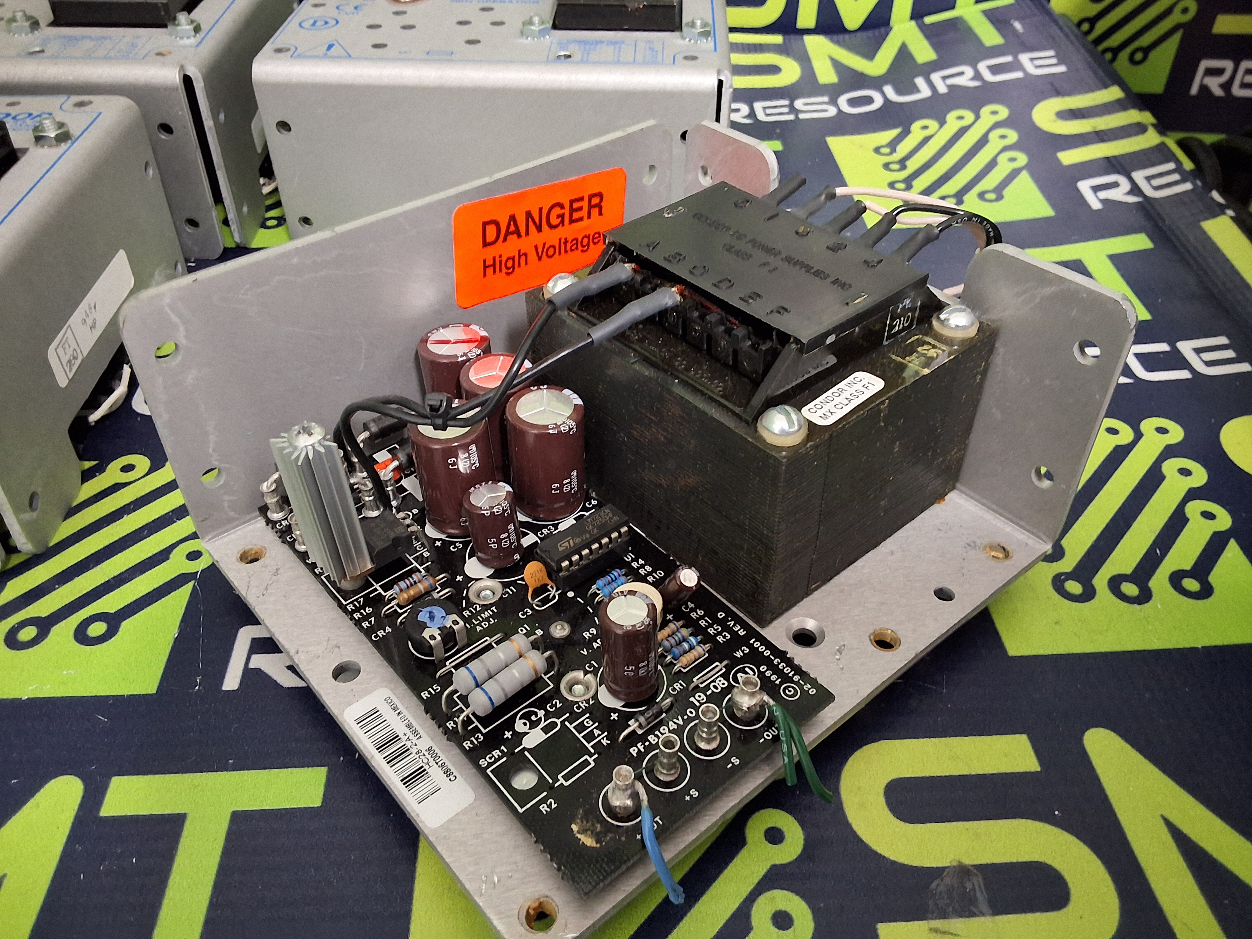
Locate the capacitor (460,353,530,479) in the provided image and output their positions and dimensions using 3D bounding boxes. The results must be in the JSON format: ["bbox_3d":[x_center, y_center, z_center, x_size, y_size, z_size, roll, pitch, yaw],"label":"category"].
[{"bbox_3d":[-0.028,-0.012,0.231,0.016,0.025,0.016,0,40,0],"label":"capacitor"}]

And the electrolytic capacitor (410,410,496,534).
[{"bbox_3d":[-0.035,0.000,0.210,0.016,0.025,0.016,0,40,0],"label":"electrolytic capacitor"}]

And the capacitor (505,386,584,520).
[{"bbox_3d":[-0.017,-0.004,0.215,0.016,0.025,0.016,1,41,-1],"label":"capacitor"}]

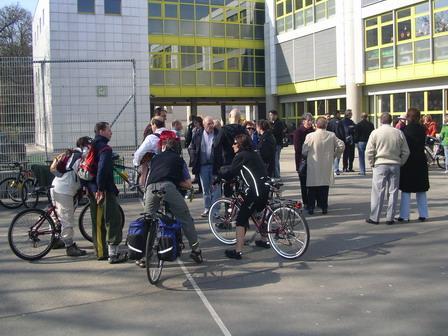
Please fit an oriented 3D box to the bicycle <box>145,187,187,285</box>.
[{"bbox_3d":[-0.721,0.686,5.596,0.600,1.020,1.720,-1,6,5],"label":"bicycle"}]

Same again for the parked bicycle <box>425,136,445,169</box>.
[{"bbox_3d":[6.618,-0.476,15.200,1.700,1.050,0.560,-1,6,-1],"label":"parked bicycle"}]

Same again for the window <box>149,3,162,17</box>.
[{"bbox_3d":[-4.339,-10.007,30.292,0.934,0.900,0.120,-4,7,-25],"label":"window"}]

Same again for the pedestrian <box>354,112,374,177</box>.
[{"bbox_3d":[3.931,-0.677,13.400,0.520,1.740,0.360,-4,6,-26],"label":"pedestrian"}]

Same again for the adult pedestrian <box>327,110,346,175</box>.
[{"bbox_3d":[3.101,-0.703,13.200,0.420,1.770,0.520,-6,7,-35],"label":"adult pedestrian"}]

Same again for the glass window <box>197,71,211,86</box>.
[{"bbox_3d":[-1.405,-6.289,33.913,1.083,1.111,0.100,-4,6,-22],"label":"glass window"}]

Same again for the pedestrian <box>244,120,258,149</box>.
[{"bbox_3d":[0.569,-0.145,9.900,0.480,1.640,0.320,-1,5,6],"label":"pedestrian"}]

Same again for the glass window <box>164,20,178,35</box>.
[{"bbox_3d":[-3.617,-9.618,32.865,1.078,1.083,0.100,-4,6,-24],"label":"glass window"}]

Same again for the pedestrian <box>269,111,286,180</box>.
[{"bbox_3d":[1.348,-0.591,12.300,0.400,1.760,0.500,-3,6,-15],"label":"pedestrian"}]

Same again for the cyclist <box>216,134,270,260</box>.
[{"bbox_3d":[0.249,0.377,6.450,0.700,1.600,0.520,2,6,31],"label":"cyclist"}]

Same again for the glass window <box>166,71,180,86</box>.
[{"bbox_3d":[-3.512,-6.170,33.064,1.079,1.131,0.100,-4,6,-22],"label":"glass window"}]

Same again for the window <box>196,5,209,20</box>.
[{"bbox_3d":[-1.505,-10.803,33.450,1.055,1.055,0.100,-4,6,-22],"label":"window"}]

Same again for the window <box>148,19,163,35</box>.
[{"bbox_3d":[-4.595,-9.555,32.431,1.029,1.075,0.100,-4,6,-24],"label":"window"}]

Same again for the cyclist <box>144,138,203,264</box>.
[{"bbox_3d":[-0.618,0.373,5.859,0.680,1.540,0.820,-1,6,5],"label":"cyclist"}]

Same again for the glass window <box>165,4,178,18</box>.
[{"bbox_3d":[-3.377,-10.063,30.743,1.003,0.907,0.120,-4,7,-25],"label":"glass window"}]

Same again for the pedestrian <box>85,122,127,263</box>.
[{"bbox_3d":[-1.509,0.292,6.072,0.500,1.750,0.480,-2,6,-8],"label":"pedestrian"}]

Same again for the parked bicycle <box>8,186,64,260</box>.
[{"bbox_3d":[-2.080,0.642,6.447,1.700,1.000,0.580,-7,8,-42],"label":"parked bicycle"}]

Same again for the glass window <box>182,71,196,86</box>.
[{"bbox_3d":[-2.296,-5.895,31.648,1.026,1.082,0.120,-4,7,-25],"label":"glass window"}]

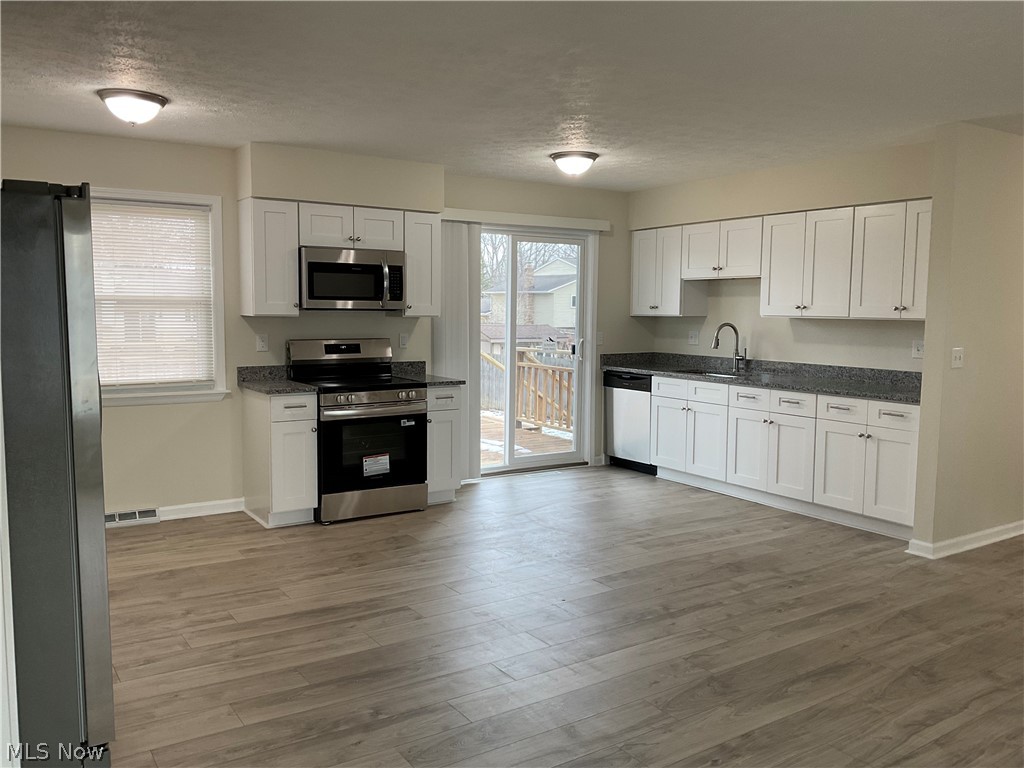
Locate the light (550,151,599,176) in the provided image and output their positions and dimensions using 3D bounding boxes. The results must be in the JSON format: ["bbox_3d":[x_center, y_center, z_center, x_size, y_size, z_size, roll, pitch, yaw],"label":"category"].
[{"bbox_3d":[0.427,-1.494,5.841,0.334,0.135,0.334,0,5,0],"label":"light"}]

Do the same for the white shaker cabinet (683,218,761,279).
[{"bbox_3d":[1.789,-1.073,6.908,0.321,0.453,0.843,-3,6,-34],"label":"white shaker cabinet"}]

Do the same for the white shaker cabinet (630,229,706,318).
[{"bbox_3d":[1.383,-0.978,7.526,0.321,0.757,0.617,-3,6,-34],"label":"white shaker cabinet"}]

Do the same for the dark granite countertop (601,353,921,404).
[{"bbox_3d":[1.896,-0.073,6.538,0.629,0.141,3.053,-3,6,-33],"label":"dark granite countertop"}]

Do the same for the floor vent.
[{"bbox_3d":[-2.525,0.870,5.497,0.514,0.106,0.050,-3,6,-34],"label":"floor vent"}]

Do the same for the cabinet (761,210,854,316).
[{"bbox_3d":[2.231,-0.855,6.242,0.327,0.753,0.772,-3,6,-33],"label":"cabinet"}]

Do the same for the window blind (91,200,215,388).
[{"bbox_3d":[-2.327,-0.571,5.559,0.747,1.172,0.040,-3,6,-34],"label":"window blind"}]

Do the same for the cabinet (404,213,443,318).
[{"bbox_3d":[-0.739,-0.886,6.364,0.300,0.757,0.321,-3,6,-34],"label":"cabinet"}]

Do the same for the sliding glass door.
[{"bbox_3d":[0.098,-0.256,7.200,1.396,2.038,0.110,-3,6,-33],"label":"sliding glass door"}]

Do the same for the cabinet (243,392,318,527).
[{"bbox_3d":[-1.564,0.470,5.767,0.309,0.861,0.626,-3,6,-33],"label":"cabinet"}]

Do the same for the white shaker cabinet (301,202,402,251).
[{"bbox_3d":[-1.182,-1.091,6.047,0.770,0.297,0.321,-3,6,-34],"label":"white shaker cabinet"}]

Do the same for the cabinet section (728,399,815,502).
[{"bbox_3d":[2.050,0.437,6.271,0.504,0.664,0.785,-3,6,-33],"label":"cabinet section"}]

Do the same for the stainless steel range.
[{"bbox_3d":[-1.079,0.292,5.999,0.764,1.183,0.724,-3,6,-33],"label":"stainless steel range"}]

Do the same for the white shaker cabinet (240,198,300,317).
[{"bbox_3d":[-1.632,-0.838,5.770,0.308,0.757,0.321,-3,6,-34],"label":"white shaker cabinet"}]

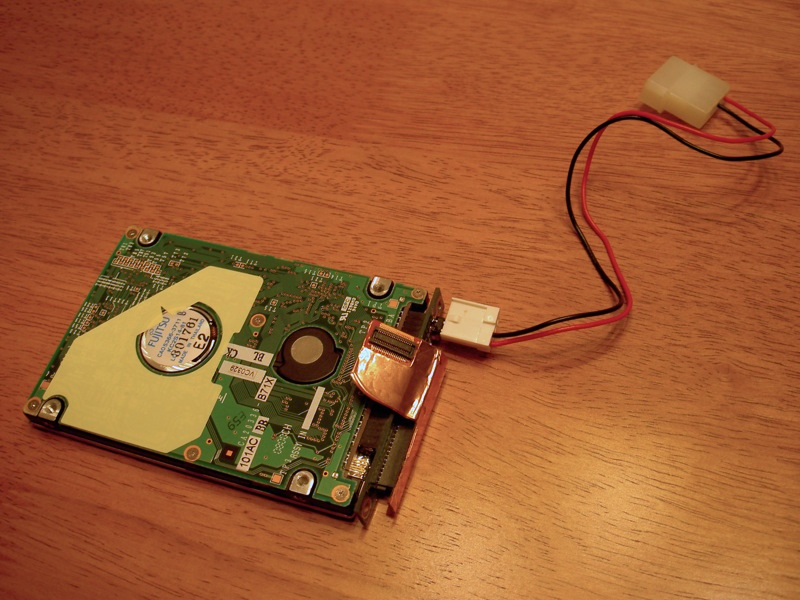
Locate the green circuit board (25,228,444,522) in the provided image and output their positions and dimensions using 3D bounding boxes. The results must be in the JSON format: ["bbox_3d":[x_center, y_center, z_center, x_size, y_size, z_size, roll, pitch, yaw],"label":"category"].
[{"bbox_3d":[-0.045,0.018,0.261,0.107,0.011,0.070,13,60,13],"label":"green circuit board"}]

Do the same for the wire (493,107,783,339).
[{"bbox_3d":[0.066,-0.029,0.273,0.119,0.023,0.045,-38,62,-18],"label":"wire"}]

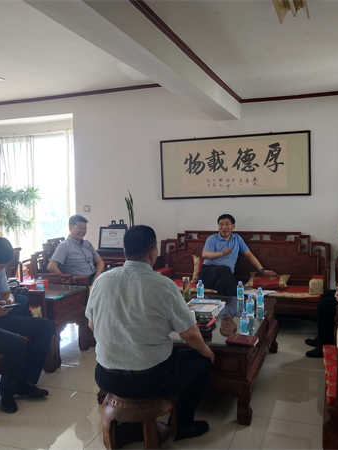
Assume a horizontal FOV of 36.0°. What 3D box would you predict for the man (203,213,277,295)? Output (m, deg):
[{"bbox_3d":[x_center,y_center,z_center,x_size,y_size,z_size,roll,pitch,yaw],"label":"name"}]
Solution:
[{"bbox_3d":[0.737,0.549,5.645,0.771,1.350,0.761,-1,3,13],"label":"man"}]

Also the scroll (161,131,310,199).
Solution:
[{"bbox_3d":[0.788,-0.708,6.384,1.837,0.736,0.036,-1,3,17],"label":"scroll"}]

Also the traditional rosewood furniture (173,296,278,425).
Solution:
[{"bbox_3d":[0.268,0.963,4.133,1.050,0.500,1.580,0,4,17],"label":"traditional rosewood furniture"}]

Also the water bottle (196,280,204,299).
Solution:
[{"bbox_3d":[0.278,0.586,4.752,0.060,0.172,0.060,0,4,17],"label":"water bottle"}]

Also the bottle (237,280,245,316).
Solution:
[{"bbox_3d":[0.694,0.635,5.022,0.064,0.188,0.064,-1,3,17],"label":"bottle"}]

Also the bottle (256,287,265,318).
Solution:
[{"bbox_3d":[0.833,0.646,4.739,0.064,0.188,0.064,-1,3,17],"label":"bottle"}]

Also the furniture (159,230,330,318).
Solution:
[{"bbox_3d":[0.697,0.606,5.569,1.980,1.010,0.800,0,4,19],"label":"furniture"}]

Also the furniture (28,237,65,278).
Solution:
[{"bbox_3d":[-1.029,0.718,6.247,0.812,1.076,1.147,-1,3,17],"label":"furniture"}]

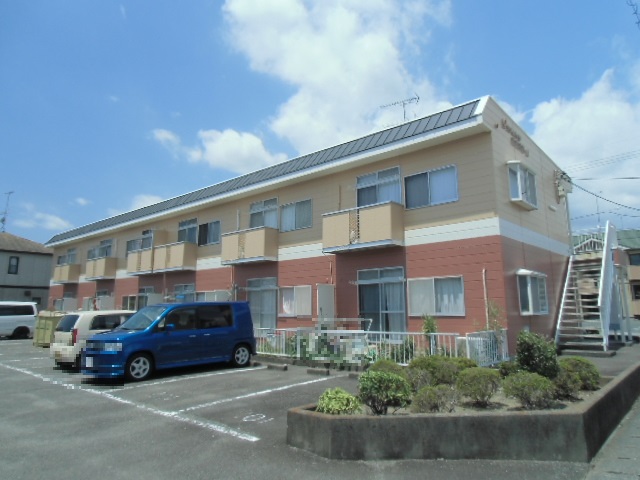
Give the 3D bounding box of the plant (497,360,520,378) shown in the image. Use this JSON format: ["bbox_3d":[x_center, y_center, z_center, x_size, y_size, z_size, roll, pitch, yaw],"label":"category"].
[{"bbox_3d":[2.939,2.029,6.900,0.400,0.320,0.380,-5,-9,22],"label":"plant"}]

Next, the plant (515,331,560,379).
[{"bbox_3d":[3.318,1.797,6.868,0.650,0.770,0.650,-8,-12,40],"label":"plant"}]

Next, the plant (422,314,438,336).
[{"bbox_3d":[2.424,1.903,9.727,0.380,0.520,0.360,-8,-12,40],"label":"plant"}]

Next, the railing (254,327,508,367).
[{"bbox_3d":[1.302,2.746,11.901,6.400,0.720,2.350,-8,-12,40],"label":"railing"}]

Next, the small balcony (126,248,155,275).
[{"bbox_3d":[-8.662,1.156,22.155,2.620,1.200,0.800,-8,-12,40],"label":"small balcony"}]

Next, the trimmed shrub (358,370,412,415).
[{"bbox_3d":[0.709,1.650,4.800,0.540,0.460,0.520,-2,-9,8],"label":"trimmed shrub"}]

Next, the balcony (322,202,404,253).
[{"bbox_3d":[1.333,-0.312,13.675,2.621,1.210,0.800,-8,-11,40],"label":"balcony"}]

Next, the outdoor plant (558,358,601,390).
[{"bbox_3d":[3.647,1.864,6.298,0.580,0.450,0.580,-8,-12,40],"label":"outdoor plant"}]

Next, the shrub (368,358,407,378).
[{"bbox_3d":[0.949,1.857,6.150,0.580,0.440,0.550,-2,-9,8],"label":"shrub"}]

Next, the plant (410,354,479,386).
[{"bbox_3d":[1.712,1.838,6.200,0.920,0.460,0.720,-3,-9,15],"label":"plant"}]

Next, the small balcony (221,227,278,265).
[{"bbox_3d":[-2.694,0.288,17.143,2.531,1.210,0.800,-8,-11,40],"label":"small balcony"}]

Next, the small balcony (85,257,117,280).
[{"bbox_3d":[-12.529,1.754,25.613,2.561,1.210,0.800,-8,-11,40],"label":"small balcony"}]

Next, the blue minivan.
[{"bbox_3d":[-3.638,2.434,11.190,1.690,1.705,4.055,-9,-12,41],"label":"blue minivan"}]

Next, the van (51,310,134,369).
[{"bbox_3d":[-5.442,2.822,12.851,1.580,1.500,3.600,-8,-12,40],"label":"van"}]

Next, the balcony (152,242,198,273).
[{"bbox_3d":[-6.725,0.889,20.614,2.611,1.210,0.800,-8,-11,40],"label":"balcony"}]

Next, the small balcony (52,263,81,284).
[{"bbox_3d":[-16.442,2.313,28.882,2.400,1.200,0.800,-8,-12,40],"label":"small balcony"}]

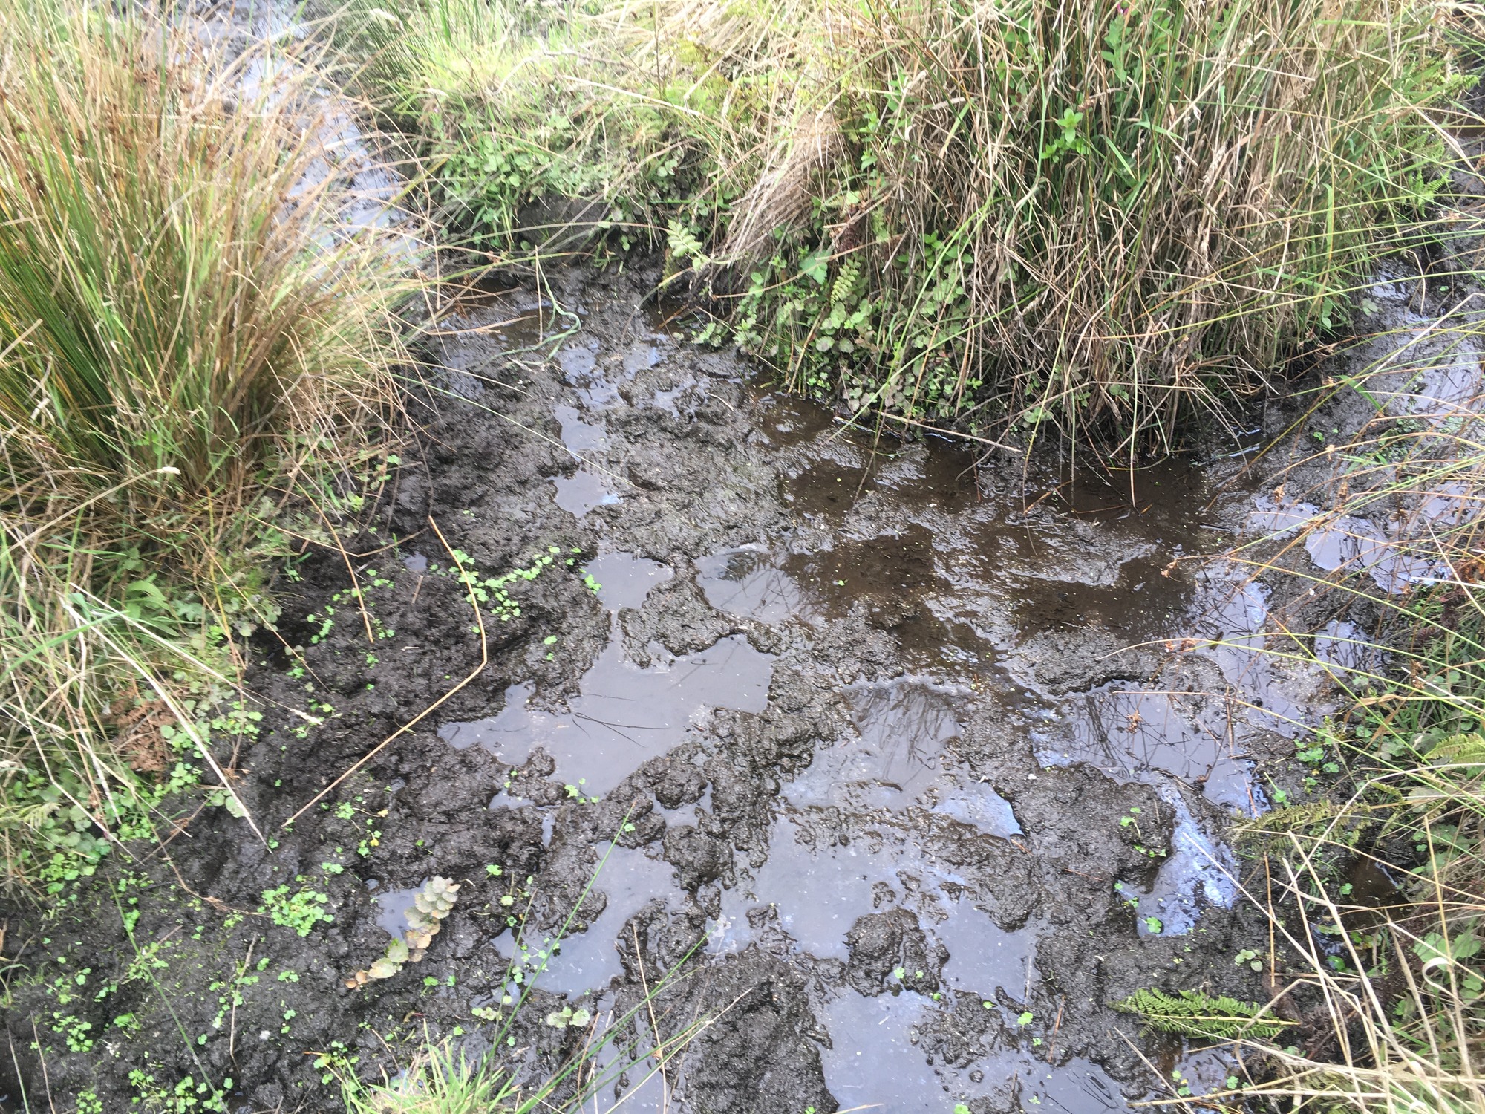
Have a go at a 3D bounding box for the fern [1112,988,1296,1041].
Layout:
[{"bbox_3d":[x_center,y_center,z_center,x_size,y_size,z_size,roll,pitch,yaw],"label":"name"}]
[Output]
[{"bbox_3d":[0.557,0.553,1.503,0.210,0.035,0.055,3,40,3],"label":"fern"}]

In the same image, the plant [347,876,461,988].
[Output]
[{"bbox_3d":[-0.434,0.480,1.591,0.060,0.050,0.175,29,48,30],"label":"plant"}]

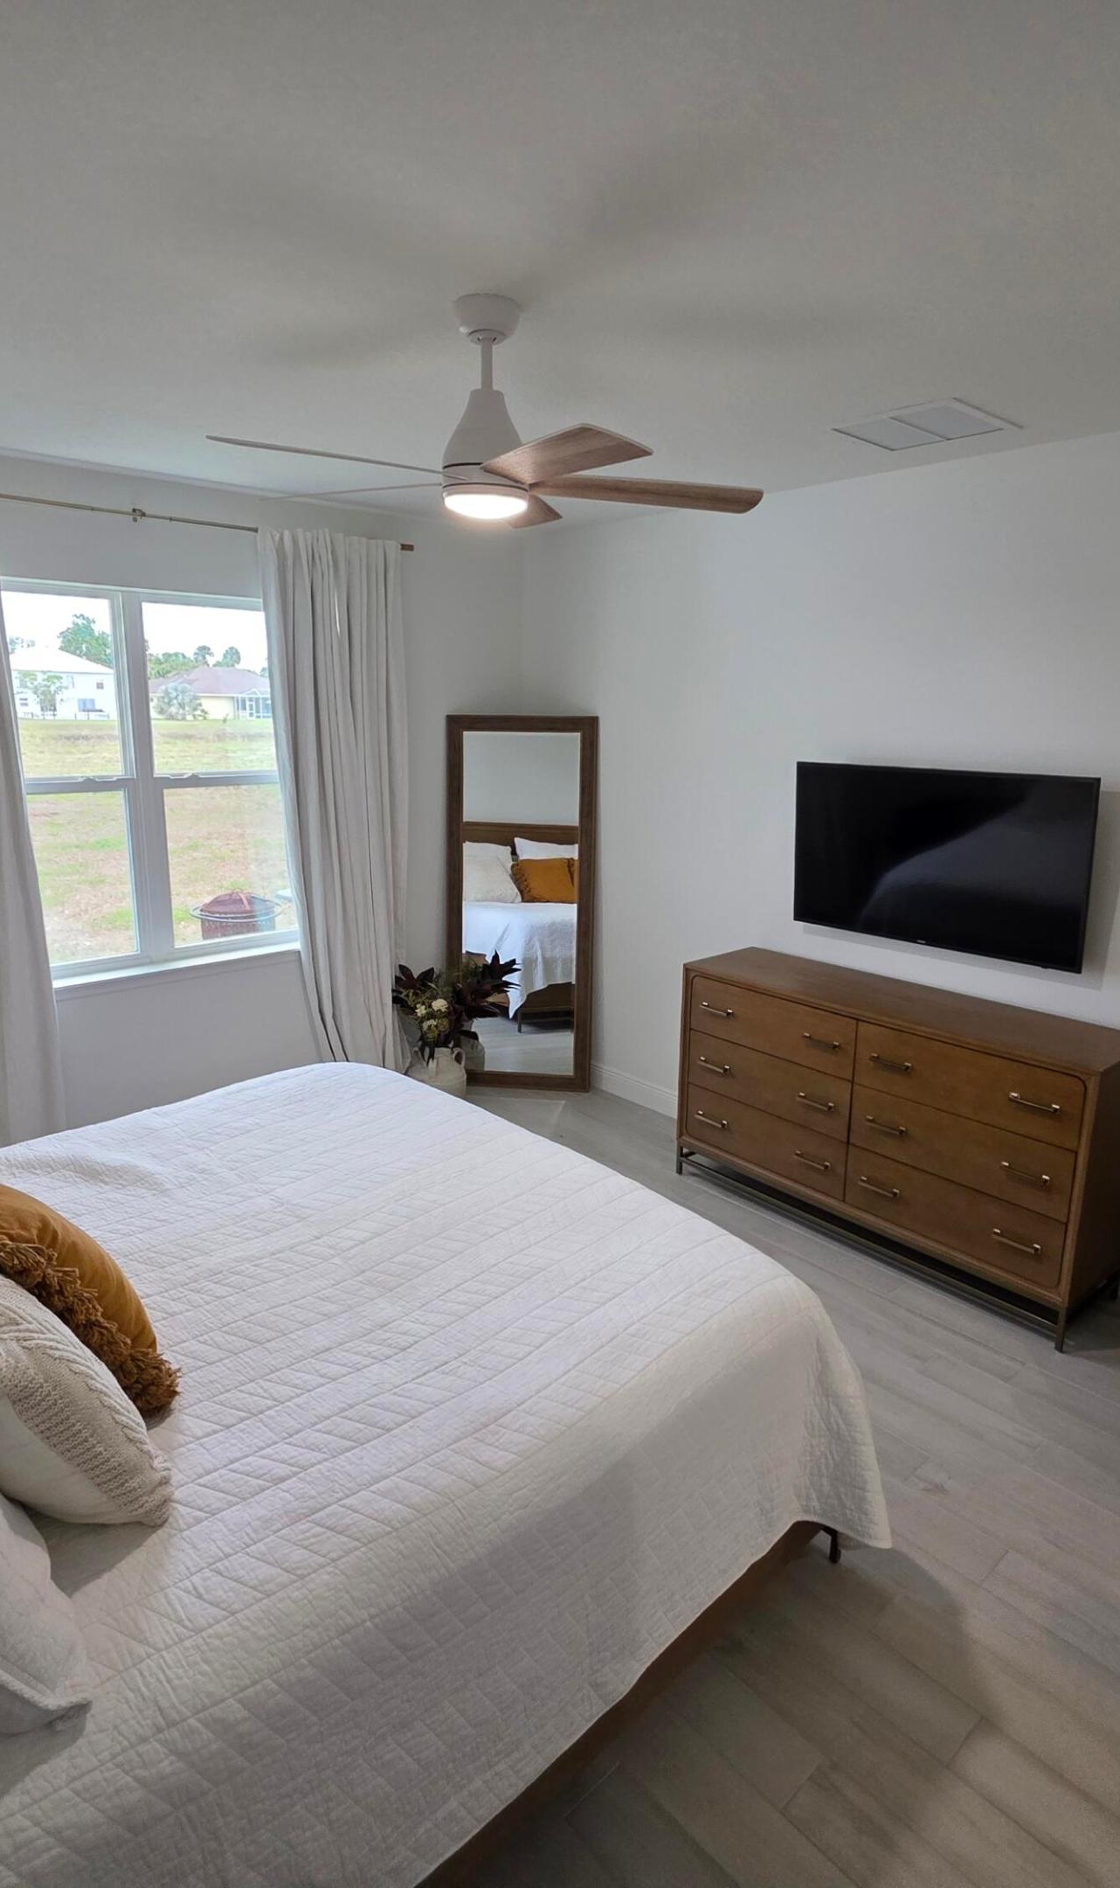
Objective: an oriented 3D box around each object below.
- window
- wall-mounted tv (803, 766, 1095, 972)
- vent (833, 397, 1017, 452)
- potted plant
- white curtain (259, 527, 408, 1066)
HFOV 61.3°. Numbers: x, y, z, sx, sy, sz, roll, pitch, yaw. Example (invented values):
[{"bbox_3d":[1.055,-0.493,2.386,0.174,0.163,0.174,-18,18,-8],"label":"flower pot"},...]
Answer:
[{"bbox_3d":[-1.710,-0.682,3.961,1.870,1.498,0.100,-13,19,-41],"label":"window"},{"bbox_3d":[1.375,-0.322,3.510,0.070,0.643,1.125,-13,19,-41],"label":"wall-mounted tv"},{"bbox_3d":[1.087,-1.562,2.846,0.406,0.020,0.396,-13,19,-41],"label":"vent"},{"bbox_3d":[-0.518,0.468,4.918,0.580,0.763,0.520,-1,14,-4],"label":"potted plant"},{"bbox_3d":[-0.986,-0.458,4.492,0.715,2.745,0.140,-13,19,-41],"label":"white curtain"}]

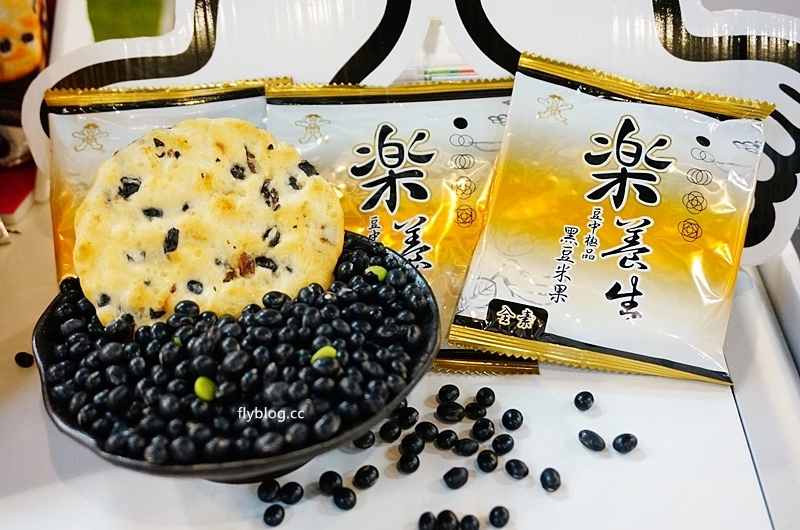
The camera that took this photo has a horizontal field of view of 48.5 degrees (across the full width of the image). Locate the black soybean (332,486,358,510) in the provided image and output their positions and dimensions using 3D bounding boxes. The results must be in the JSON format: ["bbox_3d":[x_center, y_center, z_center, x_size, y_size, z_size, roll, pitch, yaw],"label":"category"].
[{"bbox_3d":[-0.020,0.085,0.320,0.008,0.007,0.009,-2,28,-4],"label":"black soybean"}]

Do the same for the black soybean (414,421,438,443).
[{"bbox_3d":[0.010,0.063,0.334,0.009,0.007,0.007,17,37,23],"label":"black soybean"}]

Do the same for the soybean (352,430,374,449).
[{"bbox_3d":[-0.013,0.065,0.331,0.008,0.007,0.008,-18,38,-26],"label":"soybean"}]

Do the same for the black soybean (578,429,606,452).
[{"bbox_3d":[0.072,0.066,0.331,0.007,0.007,0.011,-24,40,-32],"label":"black soybean"}]

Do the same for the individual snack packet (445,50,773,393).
[{"bbox_3d":[0.094,-0.021,0.379,0.117,0.126,0.024,12,-9,2],"label":"individual snack packet"}]

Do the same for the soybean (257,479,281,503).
[{"bbox_3d":[-0.046,0.079,0.309,0.007,0.007,0.008,-11,35,-16],"label":"soybean"}]

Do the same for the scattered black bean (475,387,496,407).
[{"bbox_3d":[0.034,0.052,0.351,0.007,0.007,0.008,6,34,9],"label":"scattered black bean"}]

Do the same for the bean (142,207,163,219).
[{"bbox_3d":[-0.083,-0.018,0.301,0.007,0.005,0.004,0,33,0],"label":"bean"}]

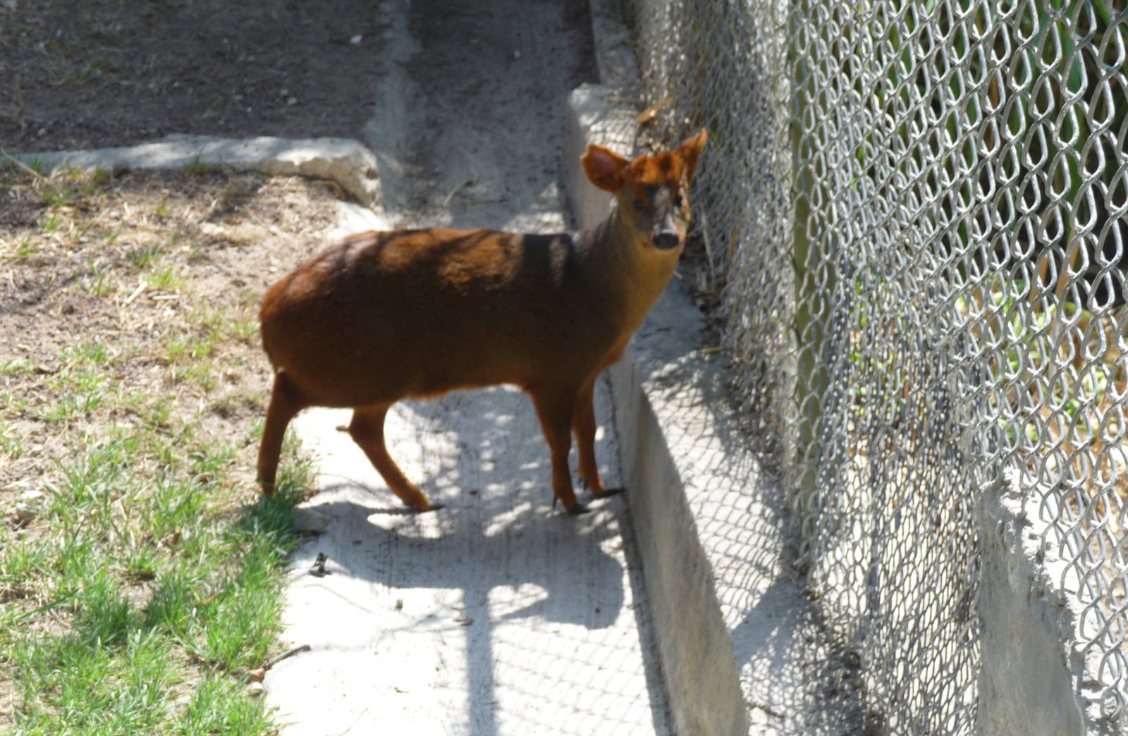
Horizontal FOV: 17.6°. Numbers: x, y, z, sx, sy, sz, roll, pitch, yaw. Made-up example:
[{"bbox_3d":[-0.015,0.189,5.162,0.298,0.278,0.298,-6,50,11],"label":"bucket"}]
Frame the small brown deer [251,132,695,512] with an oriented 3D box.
[{"bbox_3d":[-0.110,-0.067,5.237,0.640,0.545,0.240,-1,14,8],"label":"small brown deer"}]

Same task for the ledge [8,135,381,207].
[{"bbox_3d":[-0.820,-0.433,7.920,0.850,0.095,0.330,-2,13,-8],"label":"ledge"}]

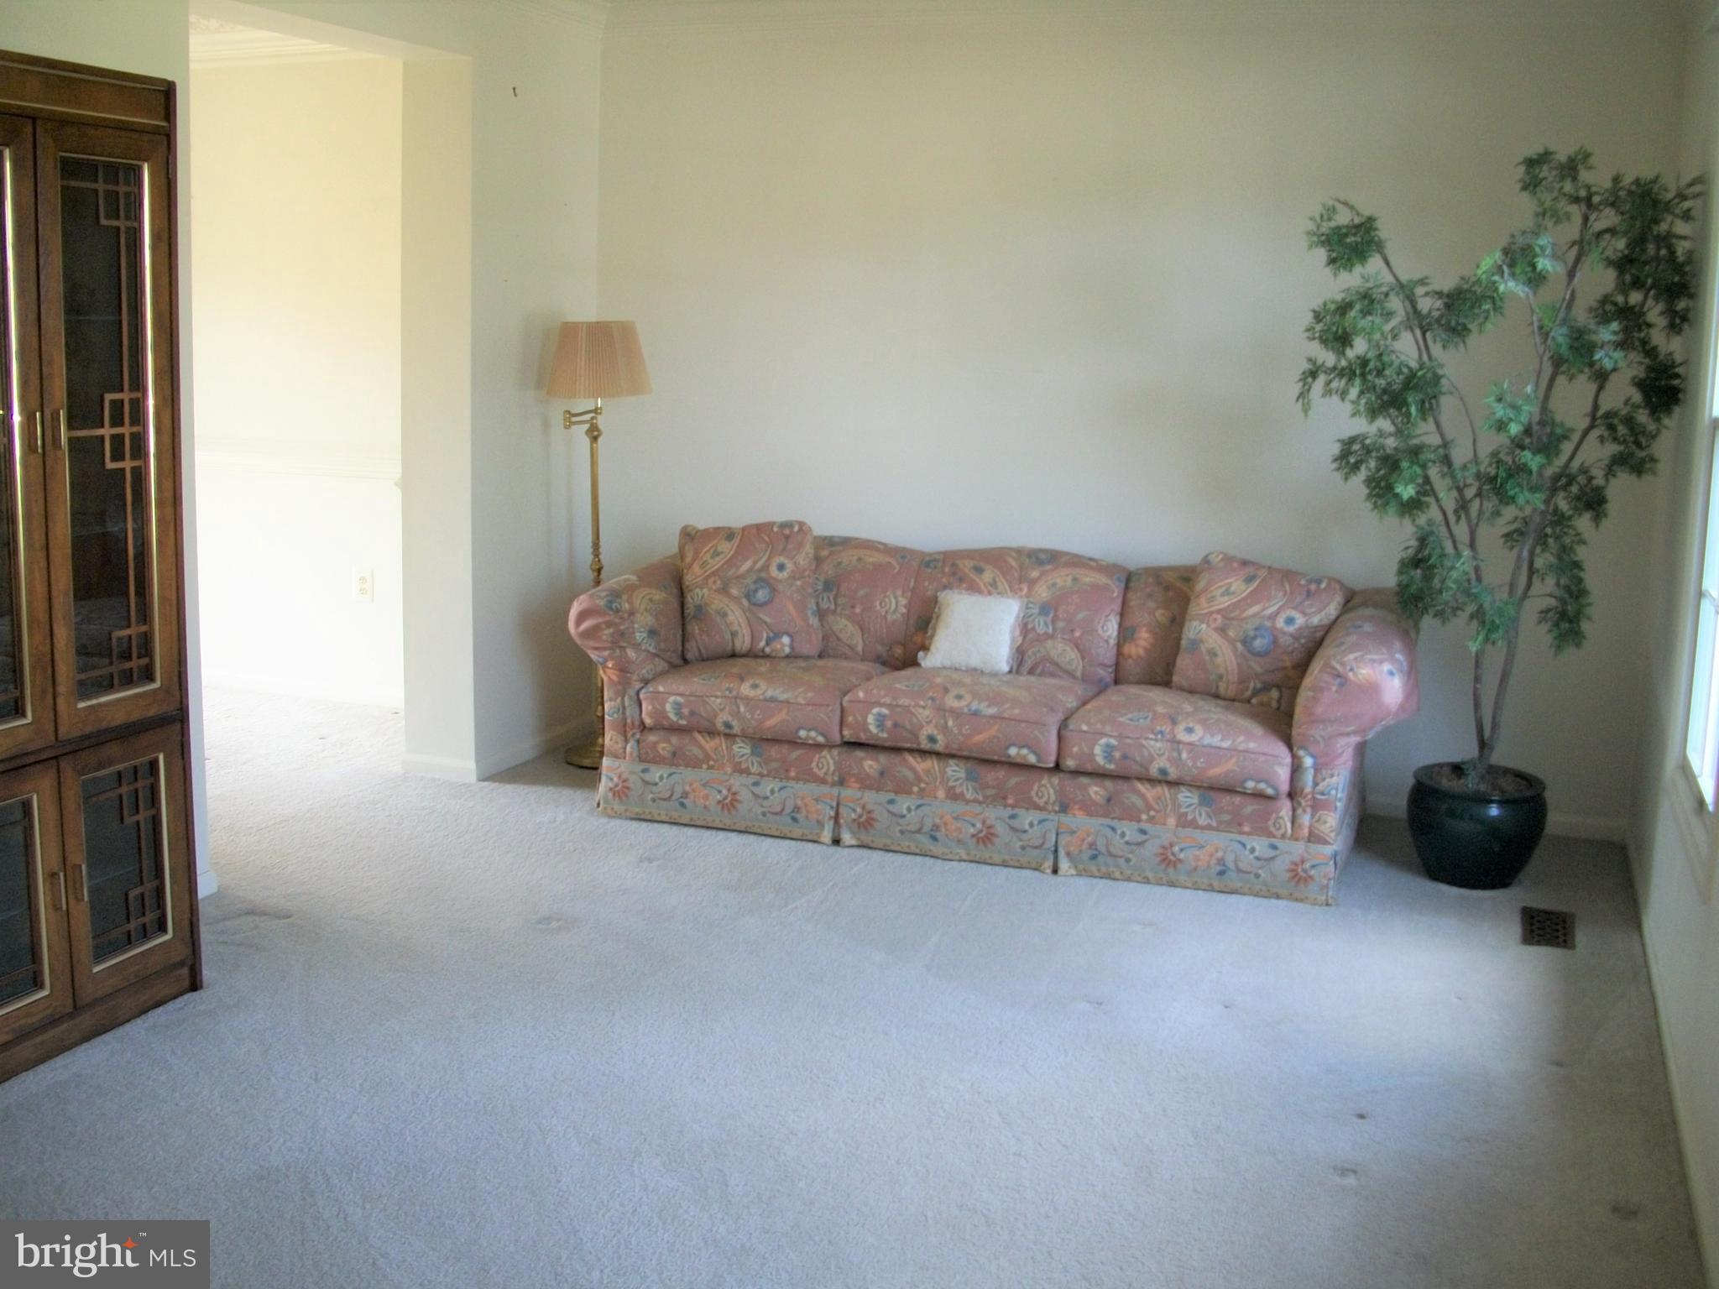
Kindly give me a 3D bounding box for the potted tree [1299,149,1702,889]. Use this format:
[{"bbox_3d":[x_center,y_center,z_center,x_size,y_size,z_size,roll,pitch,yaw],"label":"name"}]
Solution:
[{"bbox_3d":[1.565,-0.313,4.351,0.920,1.850,0.750,5,10,21],"label":"potted tree"}]

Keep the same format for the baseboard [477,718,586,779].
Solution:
[{"bbox_3d":[-1.016,0.326,5.574,0.015,0.065,0.810,5,10,21],"label":"baseboard"}]

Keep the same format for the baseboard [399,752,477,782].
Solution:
[{"bbox_3d":[-1.264,0.372,5.245,0.250,0.065,0.015,5,10,21],"label":"baseboard"}]

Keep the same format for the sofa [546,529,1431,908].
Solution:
[{"bbox_3d":[0.409,0.122,4.886,2.290,0.760,0.900,5,10,20],"label":"sofa"}]

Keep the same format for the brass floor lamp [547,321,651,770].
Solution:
[{"bbox_3d":[-0.807,-0.319,5.409,0.370,1.400,0.370,1,9,0],"label":"brass floor lamp"}]

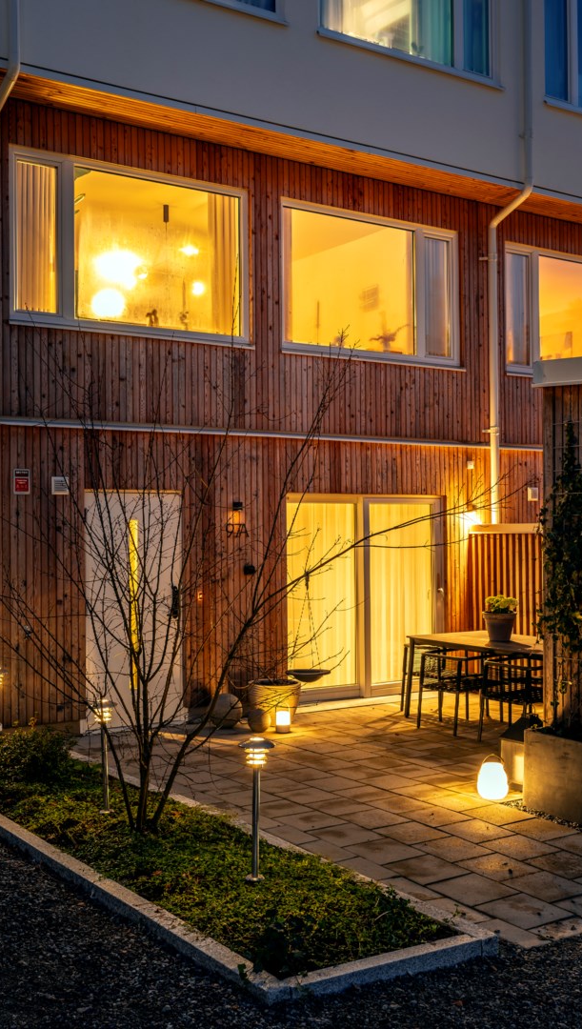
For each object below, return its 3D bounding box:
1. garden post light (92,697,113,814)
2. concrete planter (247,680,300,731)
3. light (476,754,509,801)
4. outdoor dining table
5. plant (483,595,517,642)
[{"bbox_3d":[-1.162,1.512,6.970,0.183,0.704,0.183,0,-1,-34],"label":"garden post light"},{"bbox_3d":[-0.144,1.681,9.900,0.468,0.375,0.468,0,-1,0],"label":"concrete planter"},{"bbox_3d":[1.331,1.722,7.330,0.208,0.288,0.208,0,-1,0],"label":"light"},{"bbox_3d":[2.054,1.494,9.758,0.930,0.740,2.200,0,-1,-34],"label":"outdoor dining table"},{"bbox_3d":[1.872,0.929,9.980,0.310,0.405,0.310,0,-1,0],"label":"plant"}]

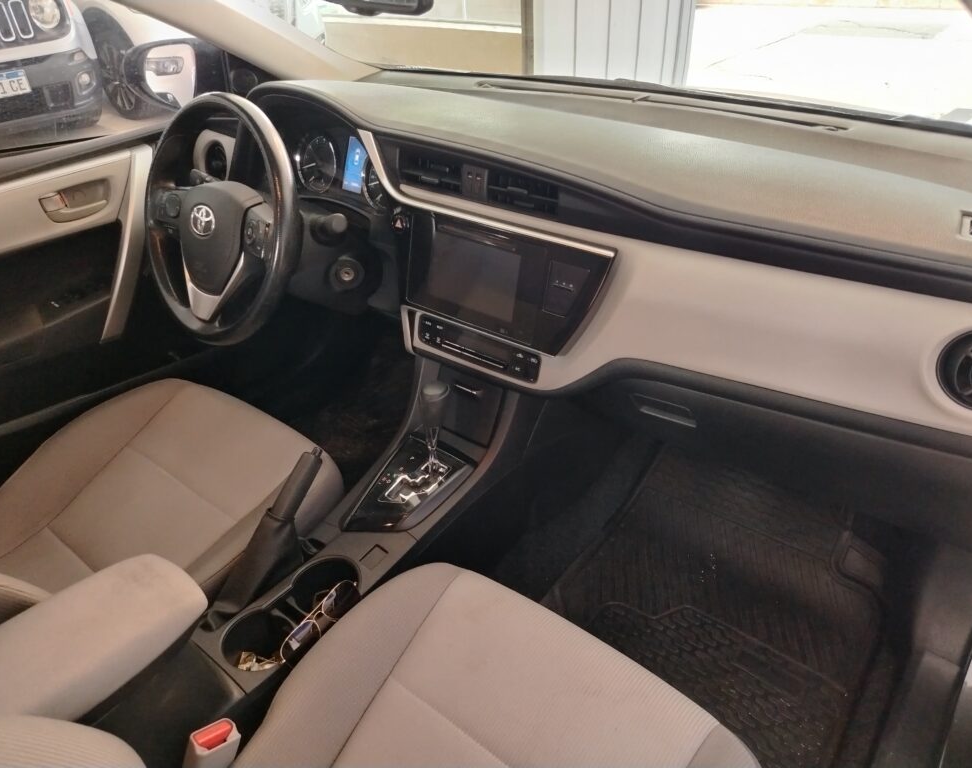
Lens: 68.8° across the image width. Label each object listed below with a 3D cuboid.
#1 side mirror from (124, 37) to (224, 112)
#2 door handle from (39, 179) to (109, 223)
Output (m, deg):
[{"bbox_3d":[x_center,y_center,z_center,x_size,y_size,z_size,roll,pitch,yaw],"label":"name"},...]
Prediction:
[{"bbox_3d":[-0.638,-0.654,1.482,0.251,0.148,0.118,15,39,23],"label":"side mirror"},{"bbox_3d":[-0.719,-0.318,1.243,0.035,0.049,0.118,22,42,31],"label":"door handle"}]

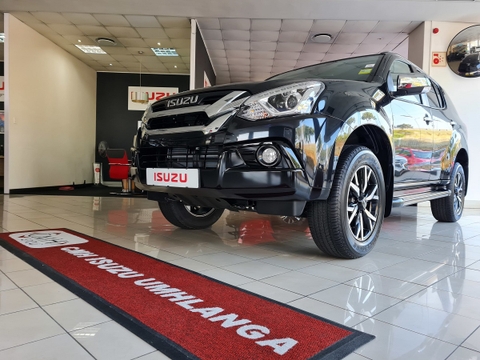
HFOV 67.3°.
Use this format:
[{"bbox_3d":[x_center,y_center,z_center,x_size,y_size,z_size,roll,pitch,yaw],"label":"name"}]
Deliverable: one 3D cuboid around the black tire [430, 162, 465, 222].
[{"bbox_3d":[2.636,0.158,4.553,0.270,0.760,0.765,3,2,42],"label":"black tire"}]

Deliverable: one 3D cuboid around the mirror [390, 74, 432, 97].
[{"bbox_3d":[1.401,-0.747,2.892,0.270,0.170,0.180,3,2,42],"label":"mirror"}]

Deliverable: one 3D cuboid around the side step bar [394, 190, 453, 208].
[{"bbox_3d":[1.759,0.167,3.465,0.180,0.095,1.720,3,2,42],"label":"side step bar"}]

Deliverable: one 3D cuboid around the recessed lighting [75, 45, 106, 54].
[{"bbox_3d":[-3.600,-3.168,8.792,0.600,0.060,0.600,2,1,1],"label":"recessed lighting"}]

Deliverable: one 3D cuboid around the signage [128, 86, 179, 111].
[{"bbox_3d":[-2.561,-2.403,10.697,1.500,0.710,0.050,2,1,1],"label":"signage"}]

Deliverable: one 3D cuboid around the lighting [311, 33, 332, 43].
[{"bbox_3d":[1.716,-2.971,7.591,0.460,0.090,0.460,2,1,1],"label":"lighting"}]

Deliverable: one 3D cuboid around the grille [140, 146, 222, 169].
[{"bbox_3d":[-0.413,-0.141,2.394,0.860,0.145,0.110,3,2,42],"label":"grille"}]

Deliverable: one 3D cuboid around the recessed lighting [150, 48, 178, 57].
[{"bbox_3d":[-1.801,-3.115,8.752,0.600,0.060,0.600,2,1,1],"label":"recessed lighting"}]

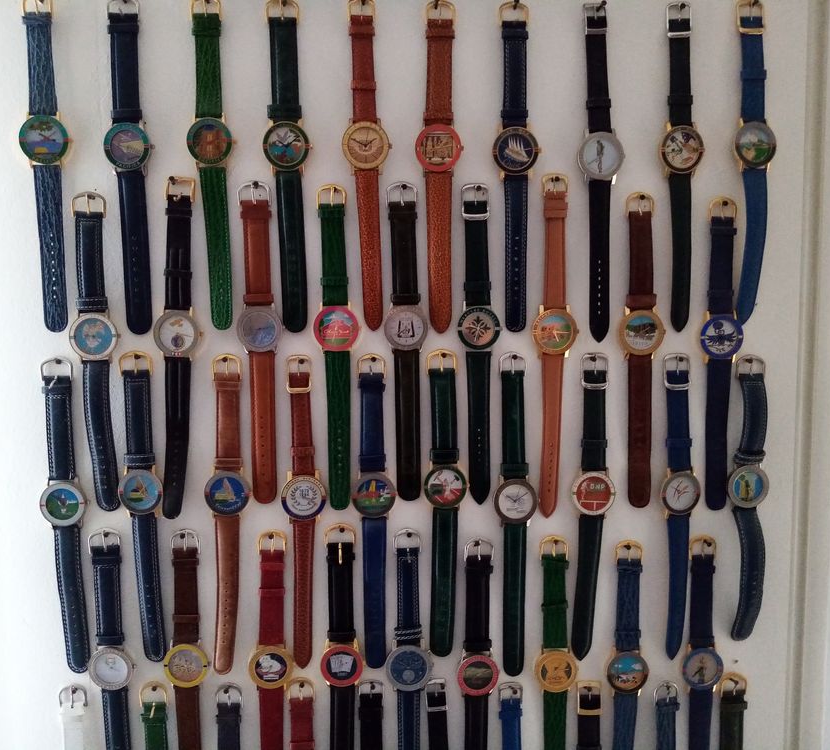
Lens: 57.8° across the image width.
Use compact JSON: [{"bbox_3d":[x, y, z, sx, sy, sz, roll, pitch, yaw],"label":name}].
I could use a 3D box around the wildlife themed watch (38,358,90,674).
[{"bbox_3d":[-0.261,0.105,0.562,0.035,0.241,0.014,-2,5,-3],"label":"wildlife themed watch"}]

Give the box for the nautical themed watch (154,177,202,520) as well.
[{"bbox_3d":[-0.174,-0.017,0.551,0.035,0.251,0.013,2,5,-2],"label":"nautical themed watch"}]

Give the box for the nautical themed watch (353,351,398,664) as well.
[{"bbox_3d":[-0.030,0.105,0.566,0.033,0.240,0.013,0,5,-2],"label":"nautical themed watch"}]

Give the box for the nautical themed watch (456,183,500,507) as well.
[{"bbox_3d":[0.049,-0.023,0.566,0.033,0.241,0.013,-2,5,-3],"label":"nautical themed watch"}]

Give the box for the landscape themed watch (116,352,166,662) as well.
[{"bbox_3d":[-0.203,0.100,0.559,0.033,0.234,0.013,-1,5,-2],"label":"landscape themed watch"}]

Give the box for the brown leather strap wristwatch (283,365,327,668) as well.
[{"bbox_3d":[-0.083,0.105,0.564,0.033,0.237,0.013,0,5,-2],"label":"brown leather strap wristwatch"}]

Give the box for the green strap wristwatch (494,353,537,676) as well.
[{"bbox_3d":[0.077,0.108,0.570,0.035,0.250,0.013,-1,5,-2],"label":"green strap wristwatch"}]

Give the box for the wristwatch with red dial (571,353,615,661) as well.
[{"bbox_3d":[0.135,0.100,0.578,0.036,0.239,0.014,1,4,-2],"label":"wristwatch with red dial"}]

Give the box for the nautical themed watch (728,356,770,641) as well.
[{"bbox_3d":[0.261,0.096,0.583,0.034,0.226,0.020,-1,5,-3],"label":"nautical themed watch"}]

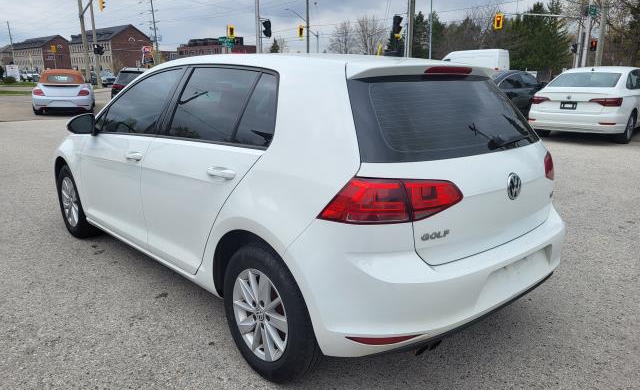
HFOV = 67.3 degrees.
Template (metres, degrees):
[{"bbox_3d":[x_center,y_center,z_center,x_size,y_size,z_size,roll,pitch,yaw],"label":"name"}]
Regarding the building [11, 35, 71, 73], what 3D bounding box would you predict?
[{"bbox_3d":[-98.069,-49.027,171.940,27.000,14.000,12.500,12,18,40],"label":"building"}]

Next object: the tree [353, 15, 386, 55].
[{"bbox_3d":[8.108,-23.683,78.598,5.700,10.700,5.700,0,14,0],"label":"tree"}]

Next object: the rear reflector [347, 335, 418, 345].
[{"bbox_3d":[0.224,0.537,1.799,0.275,0.035,0.050,0,13,-8],"label":"rear reflector"}]

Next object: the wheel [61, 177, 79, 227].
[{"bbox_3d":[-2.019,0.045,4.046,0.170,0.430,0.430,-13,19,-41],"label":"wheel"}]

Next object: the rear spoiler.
[{"bbox_3d":[0.549,-0.577,2.241,1.140,0.100,0.230,-12,19,-42],"label":"rear spoiler"}]

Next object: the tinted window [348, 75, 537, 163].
[{"bbox_3d":[0.638,-0.355,2.212,1.400,0.410,0.100,-10,-18,-42],"label":"tinted window"}]

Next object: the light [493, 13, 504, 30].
[{"bbox_3d":[14.845,-14.390,39.800,0.560,1.150,0.400,12,19,40],"label":"light"}]

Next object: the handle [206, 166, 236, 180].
[{"bbox_3d":[-0.438,-0.099,2.140,0.050,0.045,0.220,-10,17,-42],"label":"handle"}]

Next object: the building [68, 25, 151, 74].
[{"bbox_3d":[-60.079,-40.463,137.630,26.000,14.200,12.500,12,18,40],"label":"building"}]

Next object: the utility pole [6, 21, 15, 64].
[{"bbox_3d":[-61.324,-28.602,95.983,0.300,11.300,0.300,-8,16,-31],"label":"utility pole"}]

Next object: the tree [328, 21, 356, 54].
[{"bbox_3d":[3.865,-24.415,82.542,5.000,10.200,5.000,0,14,0],"label":"tree"}]

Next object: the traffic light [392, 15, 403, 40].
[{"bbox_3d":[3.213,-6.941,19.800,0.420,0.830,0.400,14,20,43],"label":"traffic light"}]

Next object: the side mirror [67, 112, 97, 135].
[{"bbox_3d":[-1.606,-0.483,3.239,0.200,0.155,0.120,-12,19,-42],"label":"side mirror"}]

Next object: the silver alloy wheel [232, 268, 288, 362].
[{"bbox_3d":[-0.224,0.524,2.171,0.160,0.415,0.415,-10,17,-42],"label":"silver alloy wheel"}]

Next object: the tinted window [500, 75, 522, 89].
[{"bbox_3d":[5.546,-3.258,13.921,1.000,0.400,0.100,-10,17,-36],"label":"tinted window"}]

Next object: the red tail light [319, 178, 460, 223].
[{"bbox_3d":[0.270,-0.004,1.747,0.490,0.215,0.280,-13,19,-41],"label":"red tail light"}]

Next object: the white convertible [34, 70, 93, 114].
[{"bbox_3d":[-9.010,-3.714,17.098,1.810,1.473,4.280,-6,16,-22],"label":"white convertible"}]

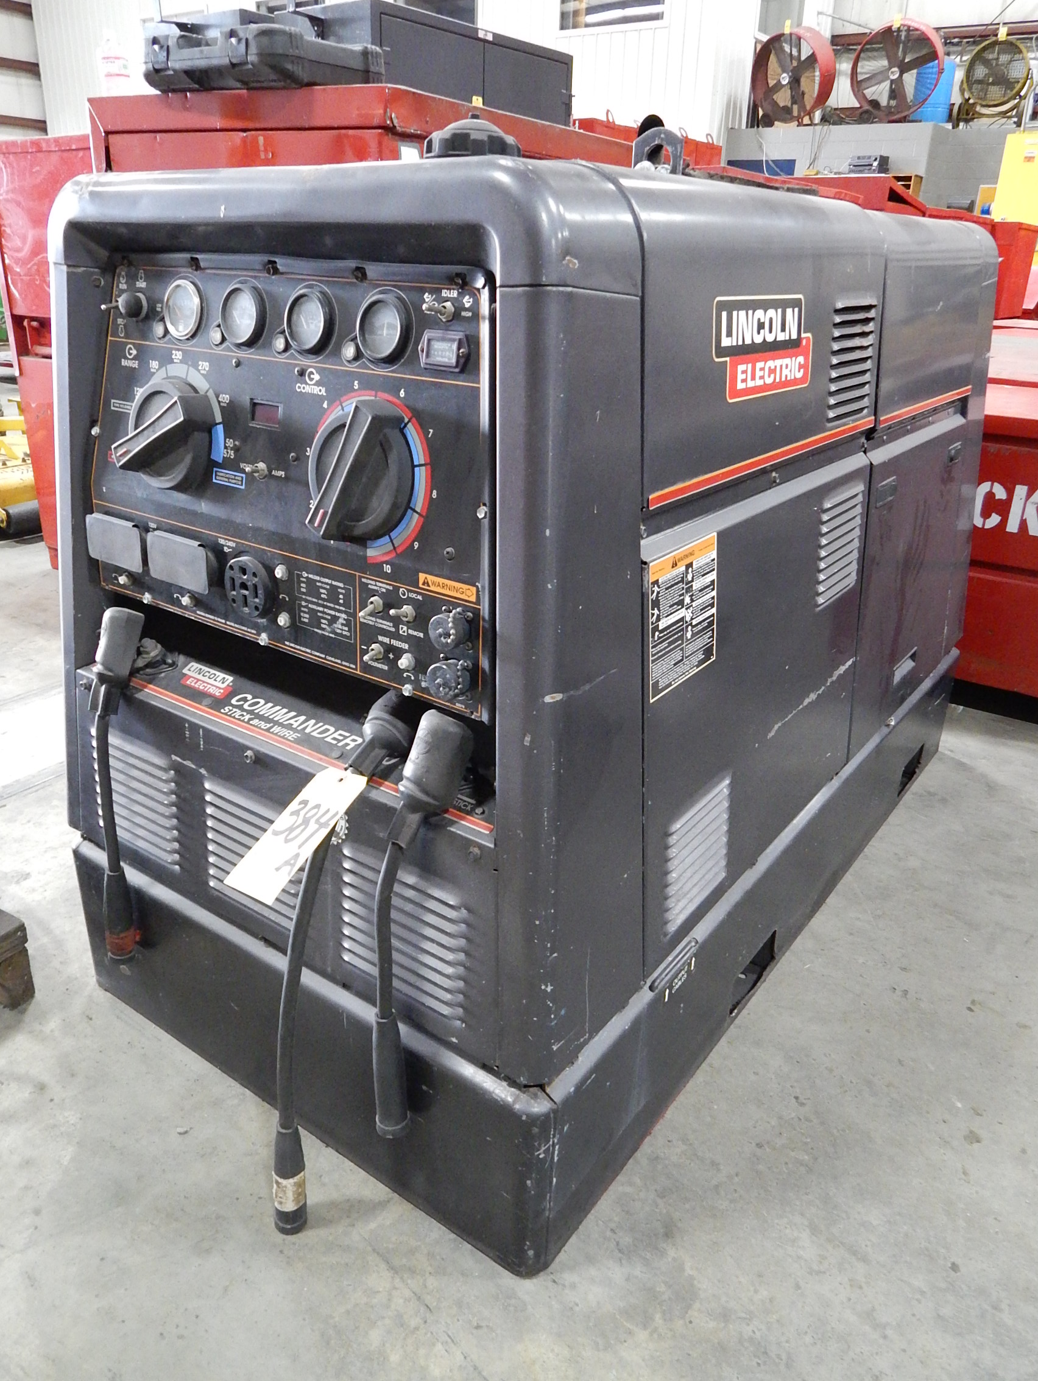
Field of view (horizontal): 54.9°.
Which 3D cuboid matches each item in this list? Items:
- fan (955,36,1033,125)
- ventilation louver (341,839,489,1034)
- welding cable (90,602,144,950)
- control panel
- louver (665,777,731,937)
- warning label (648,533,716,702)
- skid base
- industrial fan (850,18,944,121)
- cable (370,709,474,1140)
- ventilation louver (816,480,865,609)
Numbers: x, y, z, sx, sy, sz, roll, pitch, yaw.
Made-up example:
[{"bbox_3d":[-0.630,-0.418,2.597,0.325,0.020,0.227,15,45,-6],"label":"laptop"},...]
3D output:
[{"bbox_3d":[6.428,-8.252,13.550,0.970,1.050,0.520,16,28,29],"label":"fan"},{"bbox_3d":[-0.121,0.252,1.023,0.176,0.145,0.016,18,24,32],"label":"ventilation louver"},{"bbox_3d":[-0.500,0.126,1.241,0.080,0.478,0.100,18,29,32],"label":"welding cable"},{"bbox_3d":[-0.268,-0.224,0.984,0.601,0.364,0.075,18,19,32],"label":"control panel"},{"bbox_3d":[0.215,0.193,1.176,0.016,0.143,0.166,12,25,34],"label":"louver"},{"bbox_3d":[0.174,-0.077,1.038,0.004,0.144,0.146,12,25,34],"label":"warning label"},{"bbox_3d":[0.147,0.164,1.808,0.823,0.242,1.580,18,29,32],"label":"skid base"},{"bbox_3d":[5.085,-8.352,13.450,1.170,1.210,0.480,16,36,29],"label":"industrial fan"},{"bbox_3d":[-0.100,0.242,0.967,0.085,0.481,0.105,18,29,32],"label":"cable"},{"bbox_3d":[0.458,-0.203,1.405,0.016,0.149,0.163,12,25,34],"label":"ventilation louver"}]

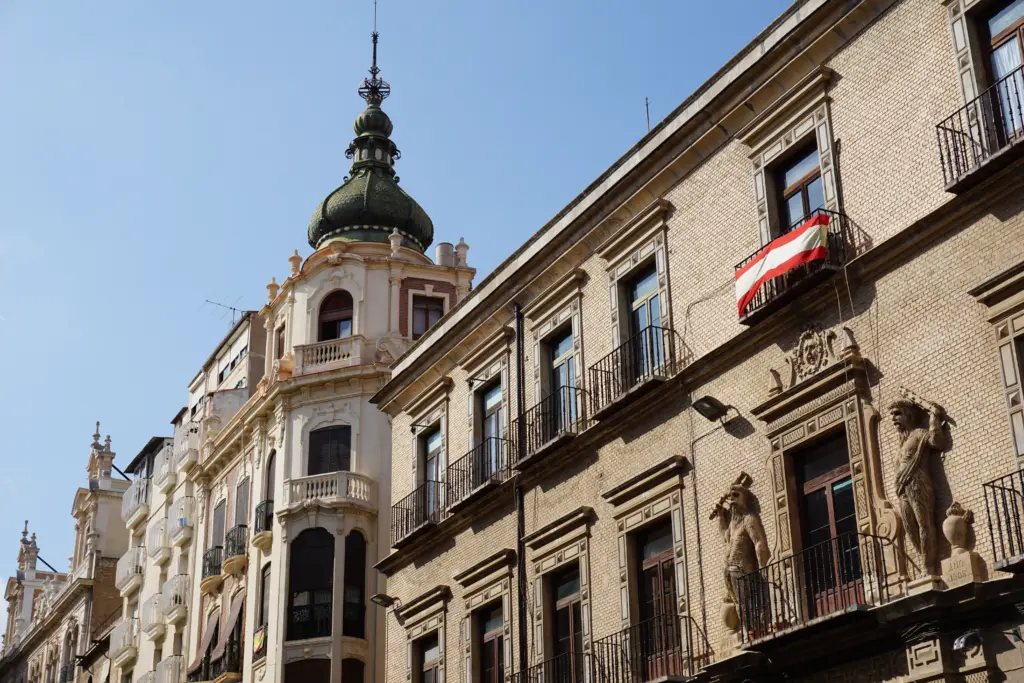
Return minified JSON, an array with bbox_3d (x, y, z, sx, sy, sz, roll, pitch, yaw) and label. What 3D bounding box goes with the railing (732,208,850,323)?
[{"bbox_3d":[4.393,-1.130,22.849,0.520,1.009,2.162,11,-27,-25],"label":"railing"}]

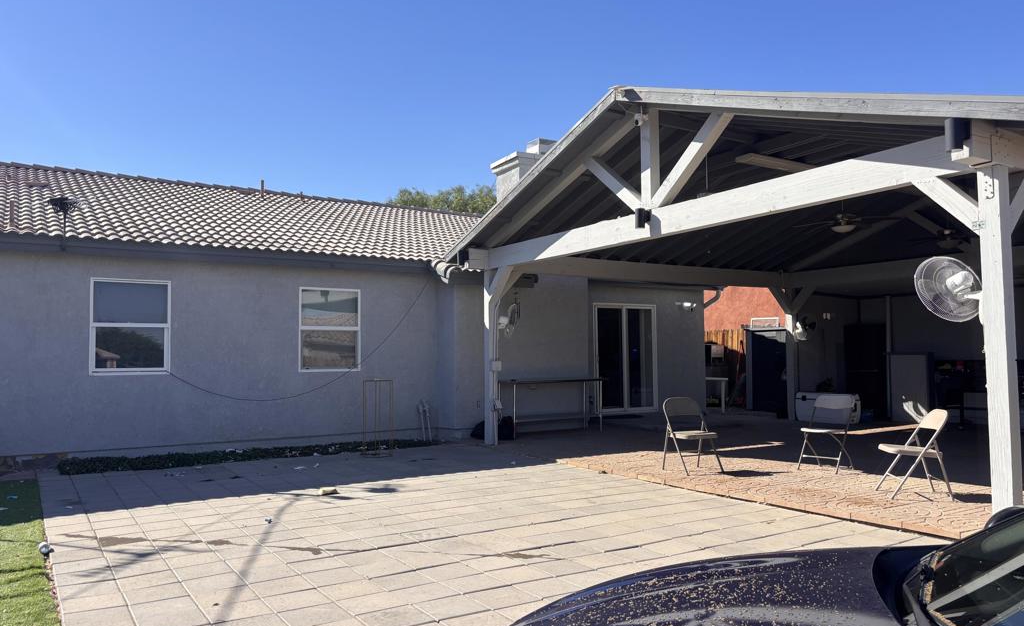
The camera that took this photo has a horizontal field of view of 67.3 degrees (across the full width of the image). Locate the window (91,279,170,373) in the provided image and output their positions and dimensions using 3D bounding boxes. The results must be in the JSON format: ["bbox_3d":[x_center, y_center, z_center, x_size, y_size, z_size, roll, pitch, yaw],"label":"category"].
[{"bbox_3d":[-4.811,0.182,9.718,0.925,1.210,0.100,2,-4,-35],"label":"window"}]

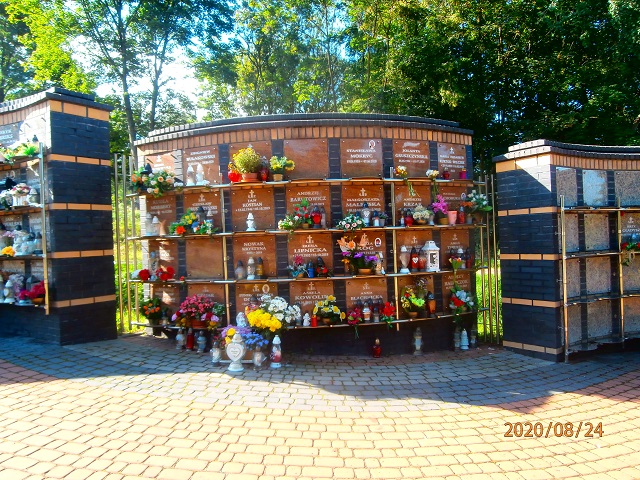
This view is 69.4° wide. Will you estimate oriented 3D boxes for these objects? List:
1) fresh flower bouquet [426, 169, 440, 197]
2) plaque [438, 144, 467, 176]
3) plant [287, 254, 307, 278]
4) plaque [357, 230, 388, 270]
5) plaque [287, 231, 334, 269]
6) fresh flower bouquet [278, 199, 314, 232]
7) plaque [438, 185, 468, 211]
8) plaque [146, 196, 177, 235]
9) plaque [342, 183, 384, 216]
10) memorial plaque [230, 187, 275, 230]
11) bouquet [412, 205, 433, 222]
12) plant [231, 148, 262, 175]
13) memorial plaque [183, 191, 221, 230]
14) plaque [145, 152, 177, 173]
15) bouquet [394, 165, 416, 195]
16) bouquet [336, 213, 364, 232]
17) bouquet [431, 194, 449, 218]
[{"bbox_3d":[1.307,-0.649,5.334,0.134,0.345,0.130,-2,0,-25],"label":"fresh flower bouquet"},{"bbox_3d":[1.657,-0.982,5.828,0.500,0.471,0.030,-2,0,-32],"label":"plaque"},{"bbox_3d":[-0.254,0.286,4.997,0.205,0.252,0.170,-2,0,1],"label":"plant"},{"bbox_3d":[0.520,0.129,5.221,0.490,0.430,0.025,-2,0,-12],"label":"plaque"},{"bbox_3d":[-0.114,0.169,5.282,0.500,0.471,0.030,-2,0,-1],"label":"plaque"},{"bbox_3d":[-0.258,-0.269,5.083,0.380,0.350,0.240,-2,0,1],"label":"fresh flower bouquet"},{"bbox_3d":[1.630,-0.419,5.631,0.482,0.455,0.030,-2,0,-32],"label":"plaque"},{"bbox_3d":[-1.962,-0.304,5.755,0.500,0.471,0.030,-2,0,30],"label":"plaque"},{"bbox_3d":[0.490,-0.380,5.176,0.482,0.455,0.030,-2,0,-11],"label":"plaque"},{"bbox_3d":[-0.767,-0.349,5.331,0.500,0.471,0.030,-2,0,9],"label":"memorial plaque"},{"bbox_3d":[1.192,-0.308,5.375,0.200,0.190,0.190,-2,0,0],"label":"bouquet"},{"bbox_3d":[-0.805,-0.829,5.061,0.312,0.359,0.289,-2,0,9],"label":"plant"},{"bbox_3d":[-1.335,-0.313,5.307,0.482,0.455,0.030,-2,0,20],"label":"memorial plaque"},{"bbox_3d":[-1.938,-0.831,5.612,0.490,0.430,0.025,-2,0,30],"label":"plaque"},{"bbox_3d":[0.965,-0.656,5.186,0.241,0.352,0.150,-2,0,-19],"label":"bouquet"},{"bbox_3d":[0.328,-0.188,4.975,0.280,0.209,0.200,-2,0,-8],"label":"bouquet"},{"bbox_3d":[1.381,-0.376,5.343,0.190,0.270,0.160,-2,0,-27],"label":"bouquet"}]

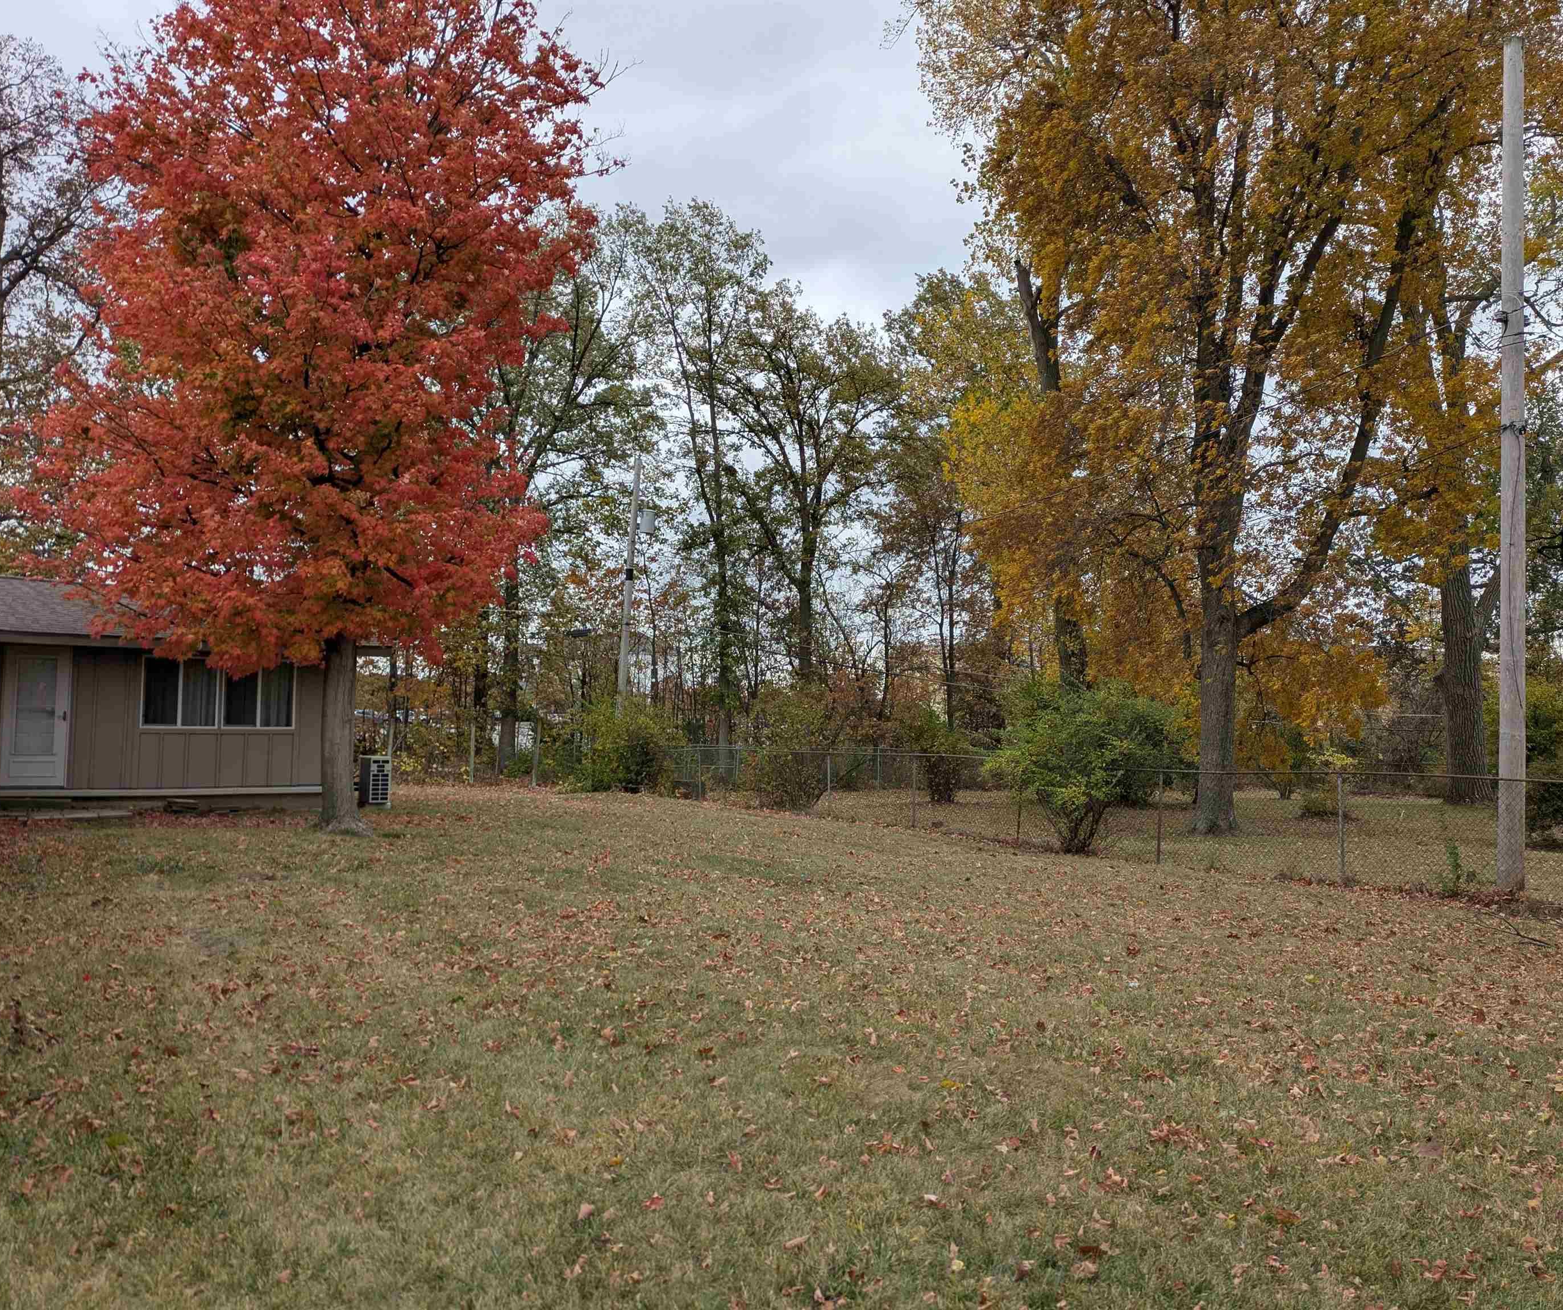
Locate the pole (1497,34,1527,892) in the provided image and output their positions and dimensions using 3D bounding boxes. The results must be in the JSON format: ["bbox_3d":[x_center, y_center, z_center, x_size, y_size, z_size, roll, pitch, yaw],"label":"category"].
[{"bbox_3d":[7.790,-2.117,13.421,0.290,9.208,0.290,2,-3,0],"label":"pole"}]

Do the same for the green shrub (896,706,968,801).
[{"bbox_3d":[3.669,2.393,30.300,1.650,2.300,1.600,0,-3,0],"label":"green shrub"}]

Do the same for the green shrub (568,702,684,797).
[{"bbox_3d":[-3.807,2.303,31.300,2.700,2.300,2.400,0,-3,0],"label":"green shrub"}]

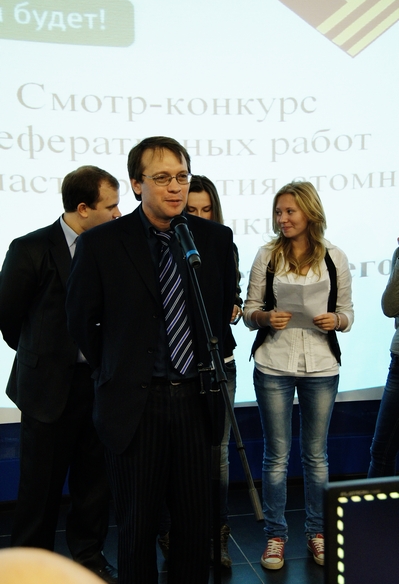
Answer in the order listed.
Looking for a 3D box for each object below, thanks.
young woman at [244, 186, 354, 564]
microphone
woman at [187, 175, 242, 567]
[{"bbox_3d":[0.437,0.353,3.786,0.470,1.660,0.380,-1,5,3],"label":"young woman"},{"bbox_3d":[-0.034,-0.140,2.440,0.051,0.051,0.215,-23,42,0],"label":"microphone"},{"bbox_3d":[0.000,0.340,3.825,0.430,1.690,0.360,-1,5,0],"label":"woman"}]

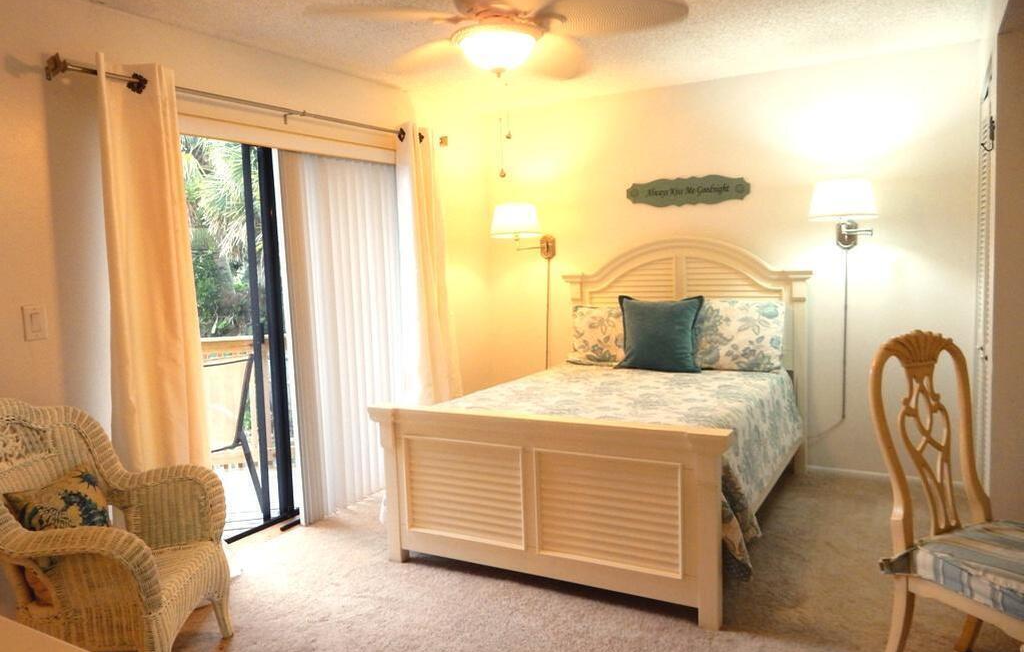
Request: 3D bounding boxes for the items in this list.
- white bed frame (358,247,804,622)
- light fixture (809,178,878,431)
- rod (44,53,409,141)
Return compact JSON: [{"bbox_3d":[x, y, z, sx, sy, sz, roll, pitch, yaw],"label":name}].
[{"bbox_3d":[0.584,0.262,3.950,1.645,1.480,2.220,1,6,29],"label":"white bed frame"},{"bbox_3d":[1.896,-0.119,4.237,0.355,1.410,0.400,1,6,29],"label":"light fixture"},{"bbox_3d":[-1.161,-1.071,3.708,0.120,0.090,2.240,1,6,29],"label":"rod"}]

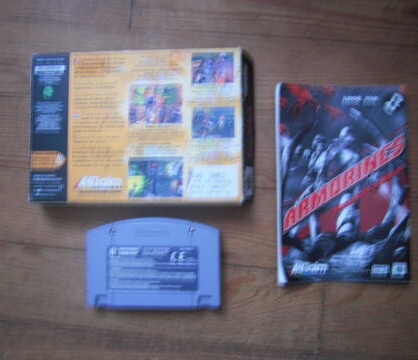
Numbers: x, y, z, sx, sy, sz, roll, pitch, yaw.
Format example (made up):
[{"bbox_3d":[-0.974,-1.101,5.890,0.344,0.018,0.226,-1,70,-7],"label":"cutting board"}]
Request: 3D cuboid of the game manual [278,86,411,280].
[{"bbox_3d":[0.116,0.003,0.341,0.114,0.006,0.175,0,88,5],"label":"game manual"}]

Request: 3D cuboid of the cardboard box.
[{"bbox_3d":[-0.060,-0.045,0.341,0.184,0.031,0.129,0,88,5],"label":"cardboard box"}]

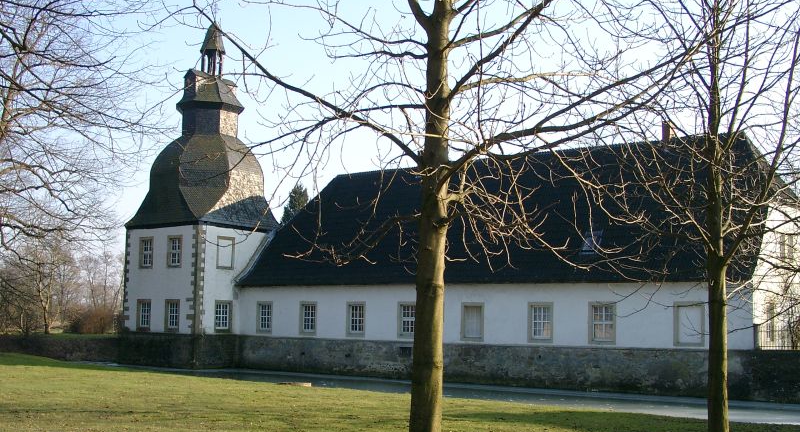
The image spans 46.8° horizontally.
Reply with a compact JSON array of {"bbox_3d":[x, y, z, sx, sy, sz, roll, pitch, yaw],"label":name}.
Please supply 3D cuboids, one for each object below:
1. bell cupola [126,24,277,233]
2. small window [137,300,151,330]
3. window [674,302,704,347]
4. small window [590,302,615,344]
[{"bbox_3d":[-11.286,-5.209,54.393,6.293,12.512,6.293,-4,-8,35],"label":"bell cupola"},{"bbox_3d":[-14.211,5.530,51.496,1.224,1.803,0.220,-4,-8,35],"label":"small window"},{"bbox_3d":[9.930,3.733,31.546,1.069,1.520,0.200,-4,-8,35],"label":"window"},{"bbox_3d":[7.331,3.894,33.350,1.049,1.520,0.200,-4,-8,35],"label":"small window"}]

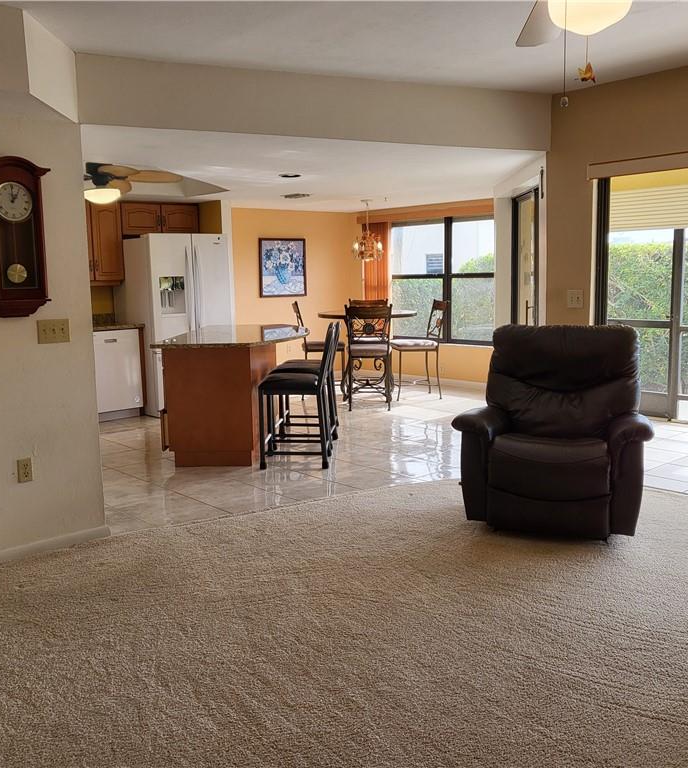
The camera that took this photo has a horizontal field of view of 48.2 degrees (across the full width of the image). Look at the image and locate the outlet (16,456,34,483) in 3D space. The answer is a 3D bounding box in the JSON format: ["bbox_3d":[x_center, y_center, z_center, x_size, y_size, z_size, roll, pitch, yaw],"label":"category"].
[{"bbox_3d":[-1.566,0.427,3.780,0.070,0.116,0.010,-8,11,-41],"label":"outlet"}]

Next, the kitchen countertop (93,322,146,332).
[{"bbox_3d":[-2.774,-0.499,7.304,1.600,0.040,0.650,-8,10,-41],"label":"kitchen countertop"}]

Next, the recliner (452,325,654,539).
[{"bbox_3d":[1.180,0.213,4.260,0.990,1.050,0.950,2,8,21],"label":"recliner"}]

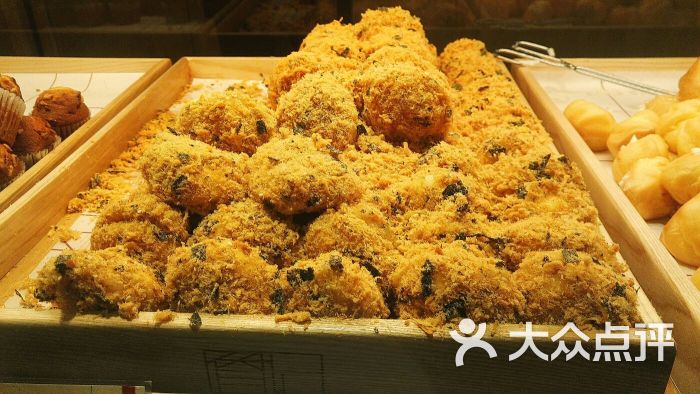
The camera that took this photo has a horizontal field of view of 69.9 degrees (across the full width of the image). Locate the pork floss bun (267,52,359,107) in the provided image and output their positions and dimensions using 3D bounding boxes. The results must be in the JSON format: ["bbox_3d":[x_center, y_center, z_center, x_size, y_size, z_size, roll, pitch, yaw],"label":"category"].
[{"bbox_3d":[-0.038,-0.116,0.509,0.088,0.058,0.078,1,32,4],"label":"pork floss bun"}]

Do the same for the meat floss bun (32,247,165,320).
[{"bbox_3d":[-0.186,0.067,0.373,0.094,0.054,0.075,1,33,5],"label":"meat floss bun"}]

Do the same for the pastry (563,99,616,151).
[{"bbox_3d":[0.256,-0.077,0.532,0.052,0.048,0.053,1,32,4],"label":"pastry"}]

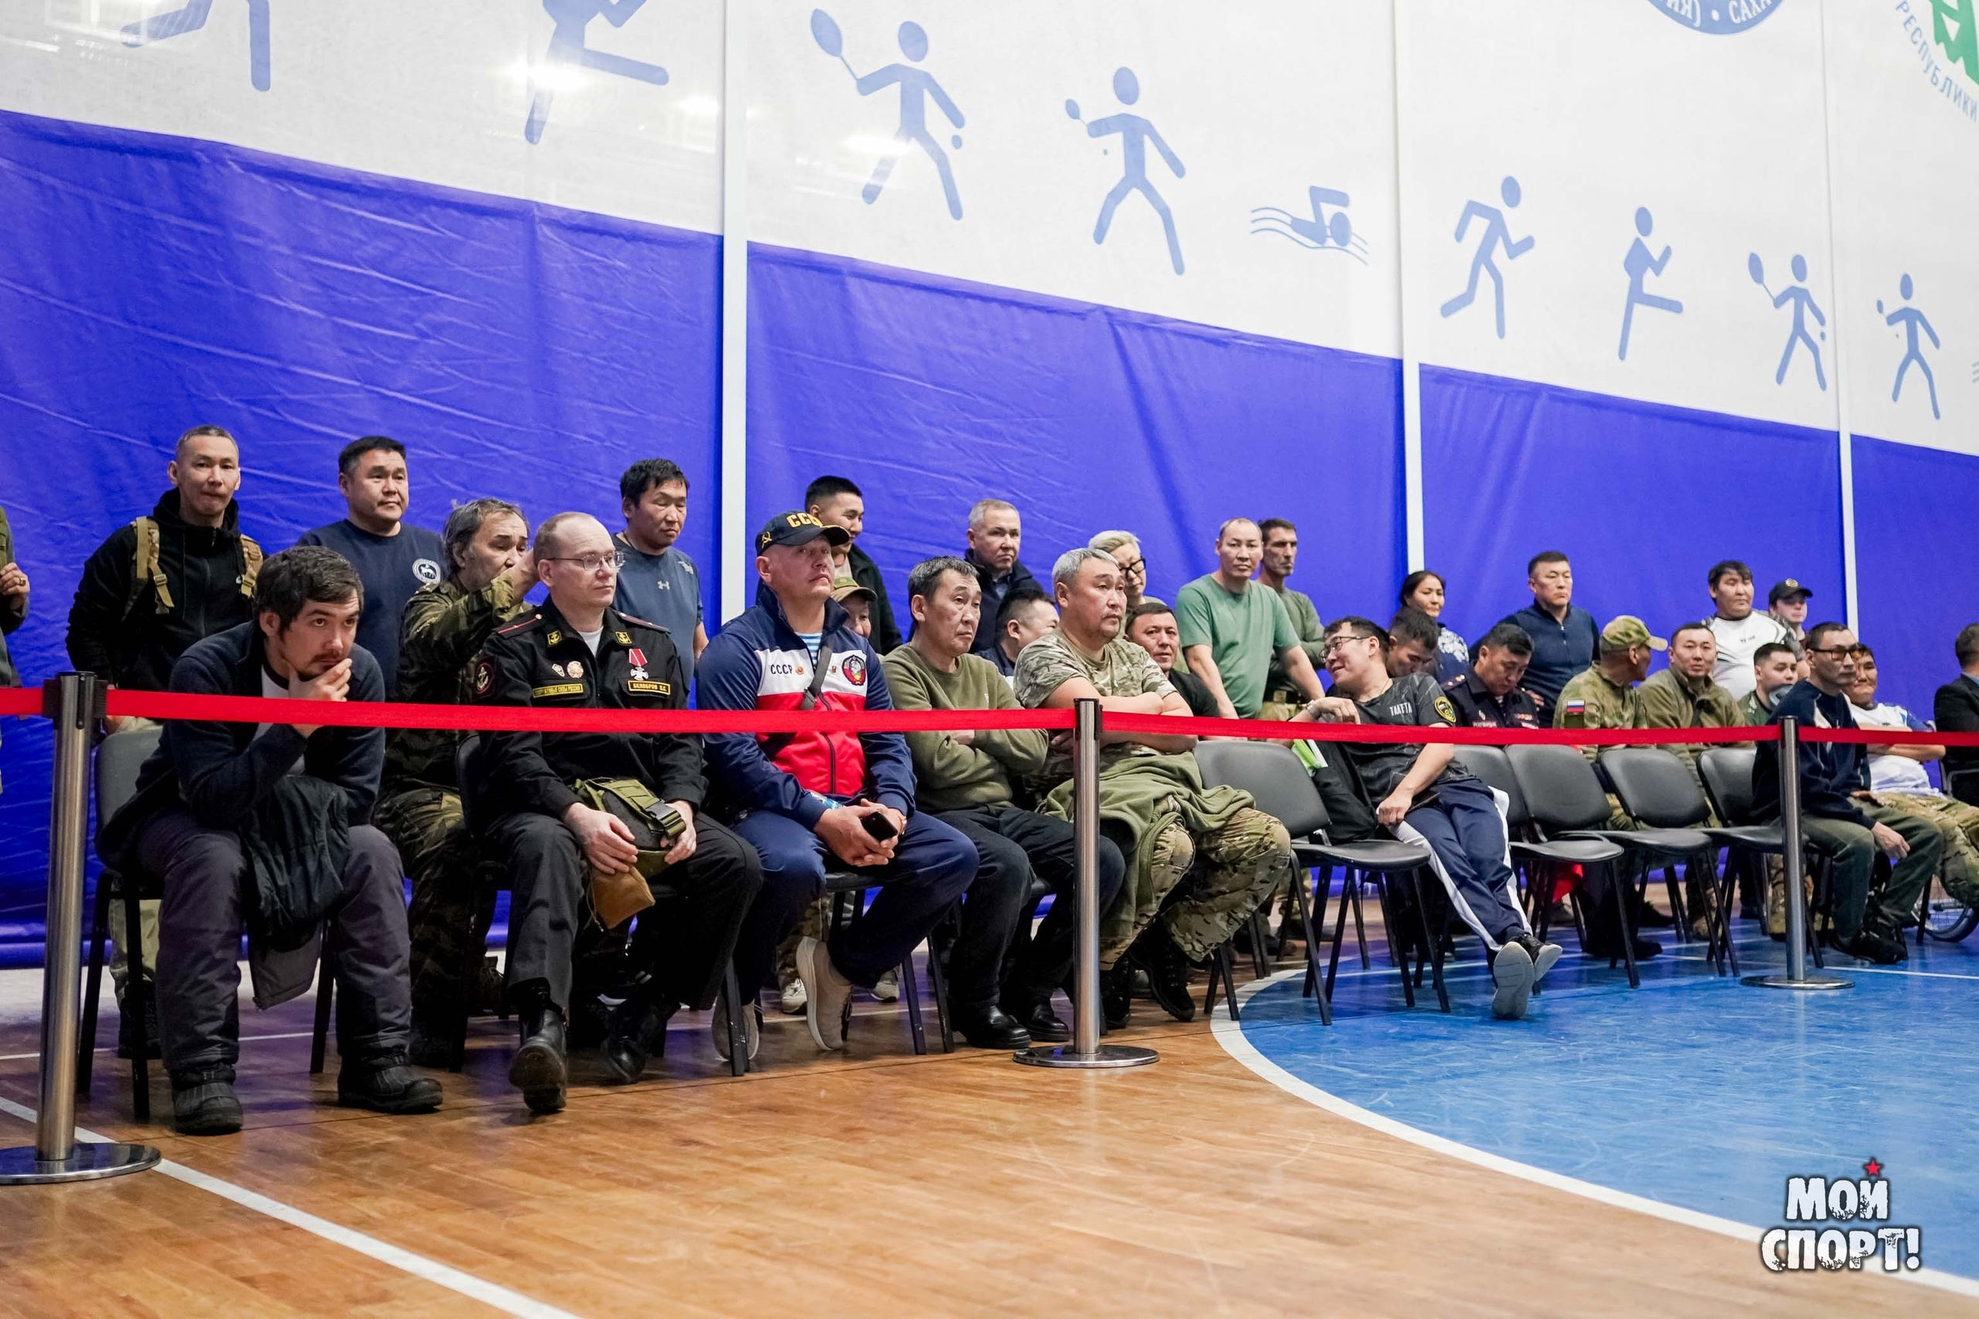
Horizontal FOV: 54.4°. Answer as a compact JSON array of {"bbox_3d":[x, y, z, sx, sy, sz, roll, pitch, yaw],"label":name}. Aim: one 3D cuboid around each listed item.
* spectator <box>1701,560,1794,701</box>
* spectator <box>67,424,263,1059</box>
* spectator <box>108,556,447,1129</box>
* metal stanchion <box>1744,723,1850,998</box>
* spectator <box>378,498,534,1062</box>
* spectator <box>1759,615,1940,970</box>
[{"bbox_3d":[3.641,0.402,9.233,0.580,1.740,0.380,0,-4,-12],"label":"spectator"},{"bbox_3d":[-2.117,0.199,4.991,0.520,1.660,0.360,2,-5,-33],"label":"spectator"},{"bbox_3d":[-1.576,0.361,4.220,0.580,1.220,0.820,2,-5,-33],"label":"spectator"},{"bbox_3d":[2.781,0.661,6.669,0.355,0.905,0.355,2,-5,-33],"label":"metal stanchion"},{"bbox_3d":[-1.381,0.296,5.270,0.580,1.480,0.750,3,-5,-40],"label":"spectator"},{"bbox_3d":[3.269,0.505,7.485,0.560,1.310,0.750,3,-5,-37],"label":"spectator"}]

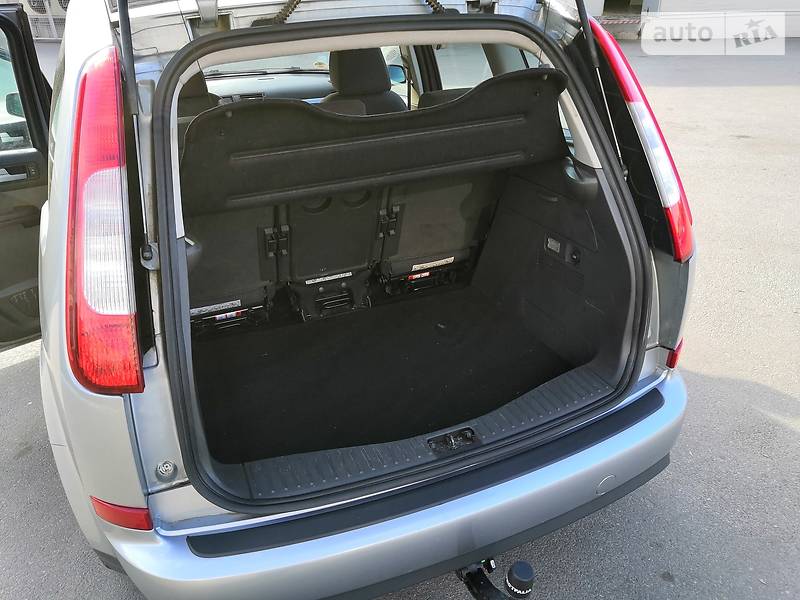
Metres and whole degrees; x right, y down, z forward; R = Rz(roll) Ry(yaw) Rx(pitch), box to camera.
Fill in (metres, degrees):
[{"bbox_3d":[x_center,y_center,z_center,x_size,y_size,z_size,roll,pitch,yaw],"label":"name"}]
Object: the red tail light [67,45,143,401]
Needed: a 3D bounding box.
[{"bbox_3d":[-0.595,-0.149,1.236,0.150,0.690,0.150,-6,-3,4],"label":"red tail light"}]

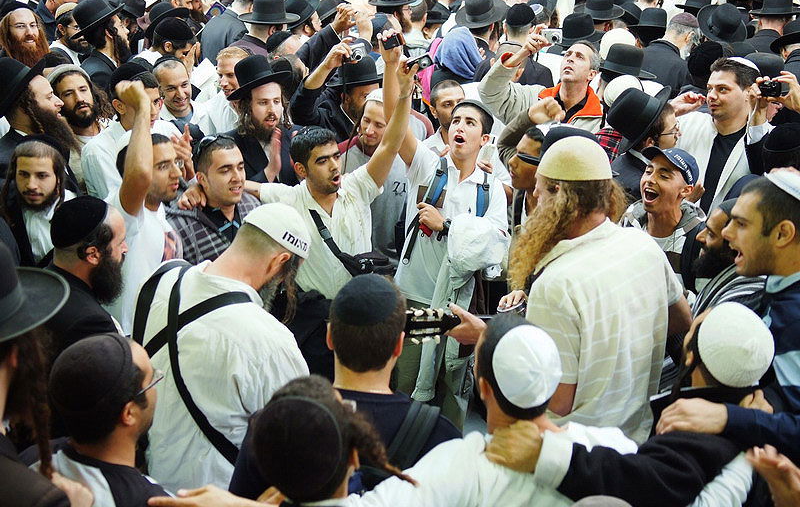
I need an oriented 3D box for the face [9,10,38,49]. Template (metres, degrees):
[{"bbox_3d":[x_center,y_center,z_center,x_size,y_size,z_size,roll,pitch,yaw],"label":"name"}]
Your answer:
[{"bbox_3d":[-1.674,-0.998,4.650,0.145,0.185,0.125,-18,25,-33],"label":"face"}]

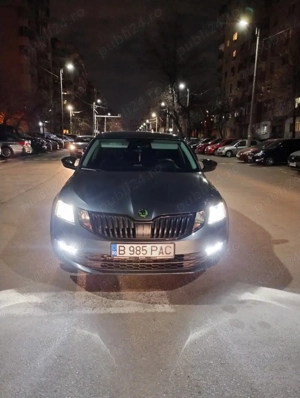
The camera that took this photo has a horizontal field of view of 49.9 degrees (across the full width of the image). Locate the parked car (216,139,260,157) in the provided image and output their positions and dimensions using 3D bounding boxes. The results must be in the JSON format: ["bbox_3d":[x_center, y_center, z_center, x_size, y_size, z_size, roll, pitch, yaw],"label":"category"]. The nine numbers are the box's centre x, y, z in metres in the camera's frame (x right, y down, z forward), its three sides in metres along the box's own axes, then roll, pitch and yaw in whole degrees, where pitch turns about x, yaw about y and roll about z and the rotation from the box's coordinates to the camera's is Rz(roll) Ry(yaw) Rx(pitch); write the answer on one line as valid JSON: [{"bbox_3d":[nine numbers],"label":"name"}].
[{"bbox_3d":[7.328,-4.147,25.548,4.200,1.460,1.680,-2,12,-16],"label":"parked car"}]

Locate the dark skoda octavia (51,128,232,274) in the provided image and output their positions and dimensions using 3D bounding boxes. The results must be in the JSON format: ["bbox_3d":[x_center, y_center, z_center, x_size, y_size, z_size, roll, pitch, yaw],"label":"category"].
[{"bbox_3d":[-0.172,-0.265,4.860,1.840,1.460,4.650,1,11,-3],"label":"dark skoda octavia"}]

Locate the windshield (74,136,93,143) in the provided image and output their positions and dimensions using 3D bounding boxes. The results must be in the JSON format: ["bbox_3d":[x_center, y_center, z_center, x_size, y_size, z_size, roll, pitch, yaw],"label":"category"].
[{"bbox_3d":[-4.006,-3.665,19.885,1.420,0.520,0.600,1,11,-3],"label":"windshield"}]

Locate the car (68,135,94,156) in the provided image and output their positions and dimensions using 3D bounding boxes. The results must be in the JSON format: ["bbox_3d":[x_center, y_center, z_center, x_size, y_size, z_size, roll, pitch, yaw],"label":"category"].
[{"bbox_3d":[-4.046,-3.409,20.547,1.770,1.450,4.400,1,11,-3],"label":"car"}]

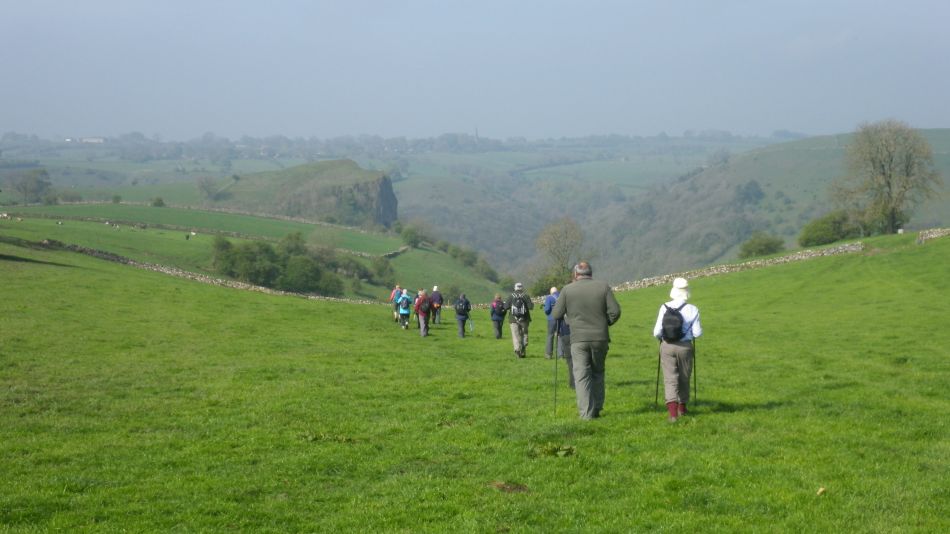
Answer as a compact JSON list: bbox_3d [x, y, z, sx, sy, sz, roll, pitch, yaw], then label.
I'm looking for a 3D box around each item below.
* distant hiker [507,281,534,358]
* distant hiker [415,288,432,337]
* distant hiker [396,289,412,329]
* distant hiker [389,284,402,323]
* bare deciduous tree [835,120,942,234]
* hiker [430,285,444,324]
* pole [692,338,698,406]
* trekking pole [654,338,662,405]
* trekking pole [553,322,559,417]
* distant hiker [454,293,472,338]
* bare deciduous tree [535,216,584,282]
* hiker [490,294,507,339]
[{"bbox_3d":[1.075,1.259,30.023,0.640,1.760,0.480,0,6,-3],"label":"distant hiker"},{"bbox_3d":[-1.813,1.636,45.493,0.600,1.700,0.480,-2,6,-15],"label":"distant hiker"},{"bbox_3d":[-2.876,1.730,52.402,0.580,1.640,0.480,-1,6,-6],"label":"distant hiker"},{"bbox_3d":[-3.526,1.671,57.699,0.580,1.680,0.480,-2,6,-15],"label":"distant hiker"},{"bbox_3d":[50.018,-10.830,155.000,12.790,13.820,12.000,0,6,0],"label":"bare deciduous tree"},{"bbox_3d":[-1.688,1.715,57.836,0.570,1.720,0.450,0,6,-4],"label":"hiker"},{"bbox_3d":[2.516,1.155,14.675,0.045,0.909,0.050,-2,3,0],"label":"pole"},{"bbox_3d":[2.103,1.163,14.675,0.045,0.927,0.050,4,3,0],"label":"trekking pole"},{"bbox_3d":[0.939,1.166,14.750,0.045,1.126,0.050,2,0,0],"label":"trekking pole"},{"bbox_3d":[-0.445,1.830,47.595,0.570,1.660,0.470,0,6,-5],"label":"distant hiker"},{"bbox_3d":[10.854,-1.734,165.000,6.170,9.250,6.000,0,6,0],"label":"bare deciduous tree"},{"bbox_3d":[0.855,1.802,46.709,0.550,1.640,0.470,-2,6,-18],"label":"hiker"}]

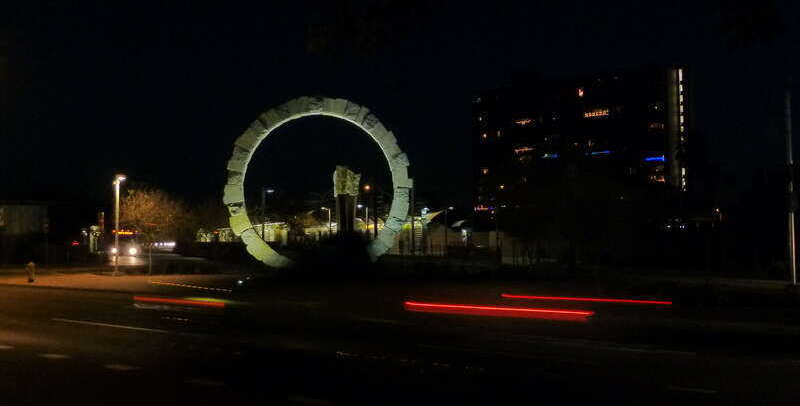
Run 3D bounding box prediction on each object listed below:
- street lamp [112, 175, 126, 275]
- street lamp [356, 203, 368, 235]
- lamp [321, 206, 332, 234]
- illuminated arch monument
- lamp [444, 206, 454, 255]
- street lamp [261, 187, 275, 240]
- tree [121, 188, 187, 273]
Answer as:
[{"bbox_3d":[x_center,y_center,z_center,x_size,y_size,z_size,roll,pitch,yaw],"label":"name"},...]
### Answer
[{"bbox_3d":[-14.560,1.090,42.000,0.730,5.250,0.350,0,-3,0],"label":"street lamp"},{"bbox_3d":[-5.240,3.910,113.000,1.400,7.200,0.400,0,-3,0],"label":"street lamp"},{"bbox_3d":[-10.540,4.090,116.000,1.400,7.200,0.400,0,-3,0],"label":"lamp"},{"bbox_3d":[-3.980,-0.870,39.000,9.100,8.400,0.850,0,-3,-6],"label":"illuminated arch monument"},{"bbox_3d":[7.040,3.980,115.000,1.400,7.200,0.400,0,-3,0],"label":"lamp"},{"bbox_3d":[-13.100,2.130,80.000,1.400,7.100,0.400,0,-3,0],"label":"street lamp"},{"bbox_3d":[-13.200,1.480,43.500,3.700,4.650,3.600,0,-3,0],"label":"tree"}]

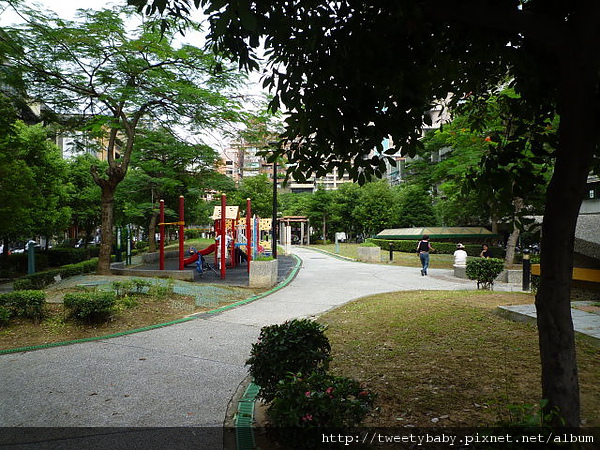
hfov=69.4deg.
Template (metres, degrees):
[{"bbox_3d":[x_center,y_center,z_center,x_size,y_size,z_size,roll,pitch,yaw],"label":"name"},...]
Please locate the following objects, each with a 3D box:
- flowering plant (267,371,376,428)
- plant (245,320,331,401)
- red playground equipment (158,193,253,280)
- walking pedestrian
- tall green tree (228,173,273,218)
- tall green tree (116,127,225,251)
[{"bbox_3d":[0.180,1.451,3.675,0.900,0.460,0.720,0,-1,0],"label":"flowering plant"},{"bbox_3d":[-0.110,1.326,4.378,0.840,0.740,0.750,0,-1,0],"label":"plant"},{"bbox_3d":[-3.693,0.455,17.333,3.600,3.050,3.800,0,-1,-6],"label":"red playground equipment"},{"bbox_3d":[4.808,1.175,16.617,0.620,1.580,0.500,0,-1,12],"label":"walking pedestrian"},{"bbox_3d":[-4.113,-1.010,36.075,4.200,6.800,4.200,0,-1,0],"label":"tall green tree"},{"bbox_3d":[-8.368,-2.085,28.094,6.700,7.800,6.200,0,-1,0],"label":"tall green tree"}]

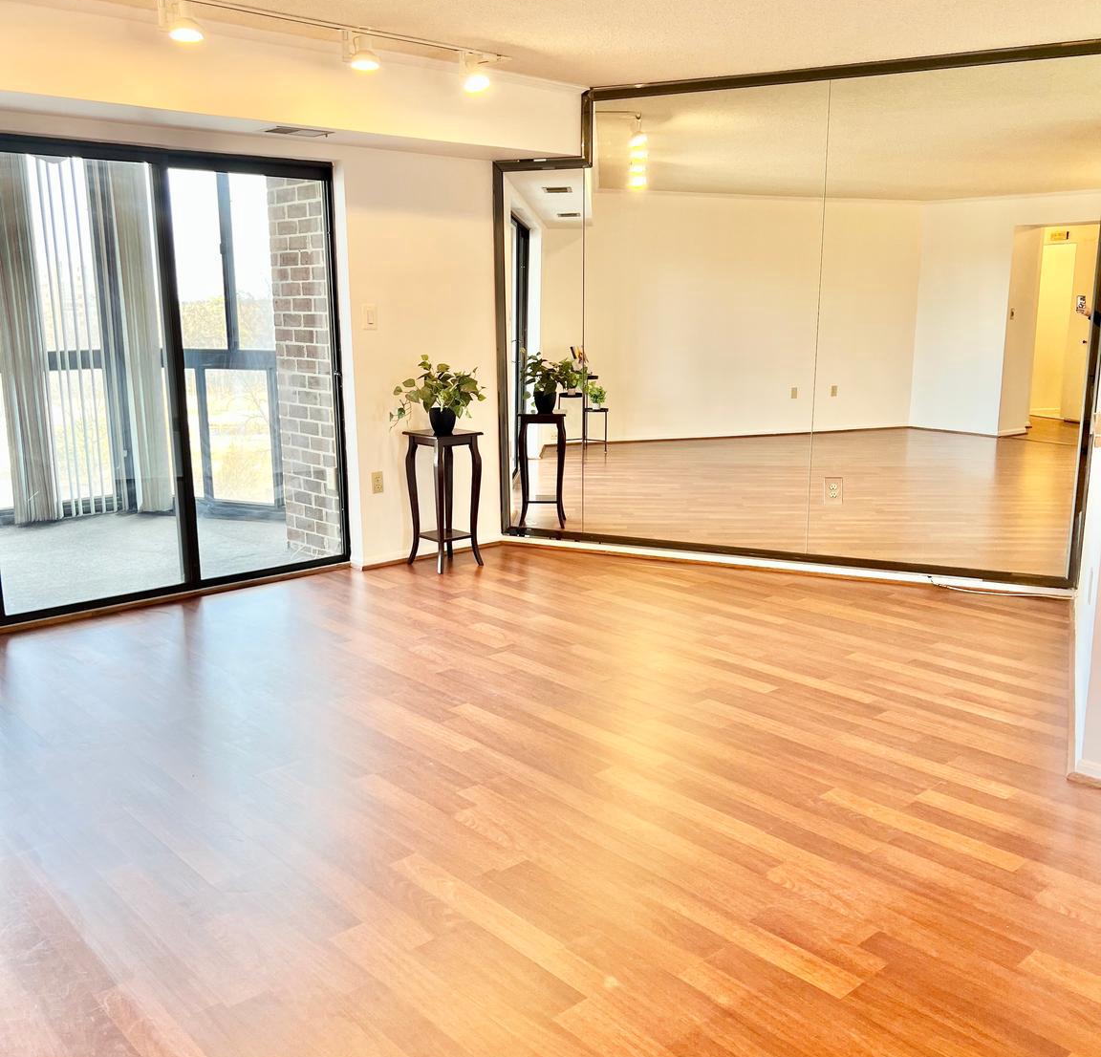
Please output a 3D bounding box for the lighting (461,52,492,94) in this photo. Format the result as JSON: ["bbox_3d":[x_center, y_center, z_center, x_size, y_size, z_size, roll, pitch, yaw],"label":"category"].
[{"bbox_3d":[-0.322,-1.971,4.759,0.160,0.145,0.120,-12,16,-43],"label":"lighting"}]

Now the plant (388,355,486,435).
[{"bbox_3d":[-0.566,-0.689,5.649,0.460,0.415,0.360,-10,15,-39],"label":"plant"}]

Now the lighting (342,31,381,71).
[{"bbox_3d":[-0.749,-1.890,4.359,0.160,0.135,0.118,-12,16,-43],"label":"lighting"}]

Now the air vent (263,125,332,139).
[{"bbox_3d":[-1.105,-1.731,4.832,0.280,0.020,0.178,-12,16,-43],"label":"air vent"}]

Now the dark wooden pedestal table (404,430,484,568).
[{"bbox_3d":[-0.557,-0.151,5.787,0.300,0.705,0.300,-10,15,-39],"label":"dark wooden pedestal table"}]

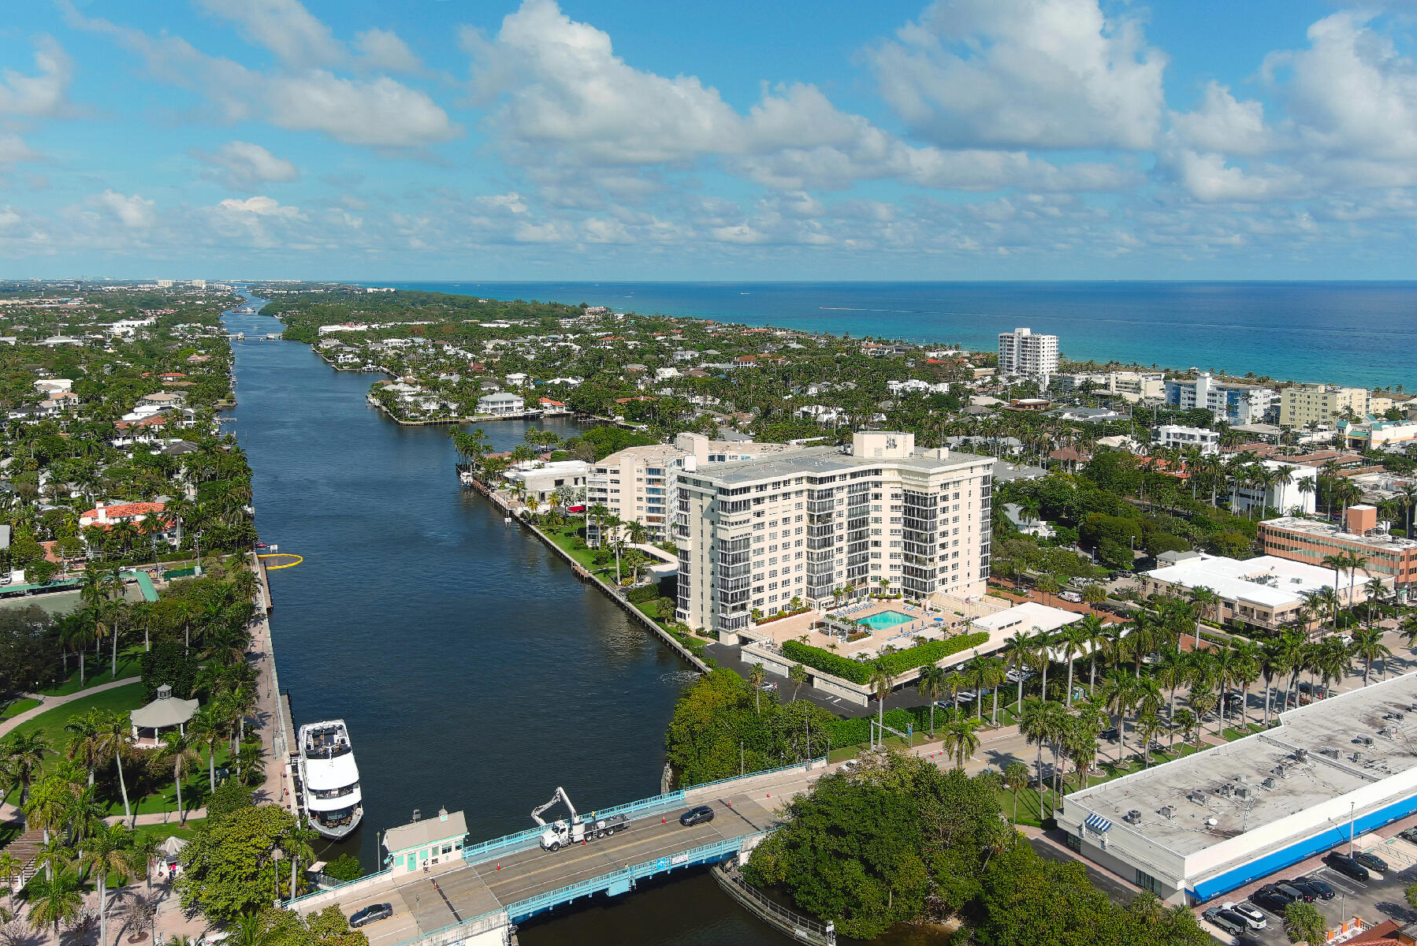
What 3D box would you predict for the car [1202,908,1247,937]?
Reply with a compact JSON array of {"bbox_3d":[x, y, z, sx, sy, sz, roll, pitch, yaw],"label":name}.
[{"bbox_3d":[61.160,52.788,135.475,2.000,1.920,4.900,-6,11,-29],"label":"car"}]

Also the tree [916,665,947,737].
[{"bbox_3d":[36.900,37.660,187.310,4.600,12.030,4.600,0,10,0],"label":"tree"}]

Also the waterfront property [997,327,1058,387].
[{"bbox_3d":[218.337,-79.168,775.479,17.000,38.500,38.500,-6,11,-30],"label":"waterfront property"}]

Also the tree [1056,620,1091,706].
[{"bbox_3d":[63.710,33.650,200.470,6.100,15.550,6.100,3,10,18],"label":"tree"}]

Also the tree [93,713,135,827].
[{"bbox_3d":[-80.940,40.790,155.780,5.600,16.590,5.600,-6,11,-30],"label":"tree"}]

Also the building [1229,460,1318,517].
[{"bbox_3d":[179.800,5.320,365.810,20.500,15.200,16.300,-6,11,-30],"label":"building"}]

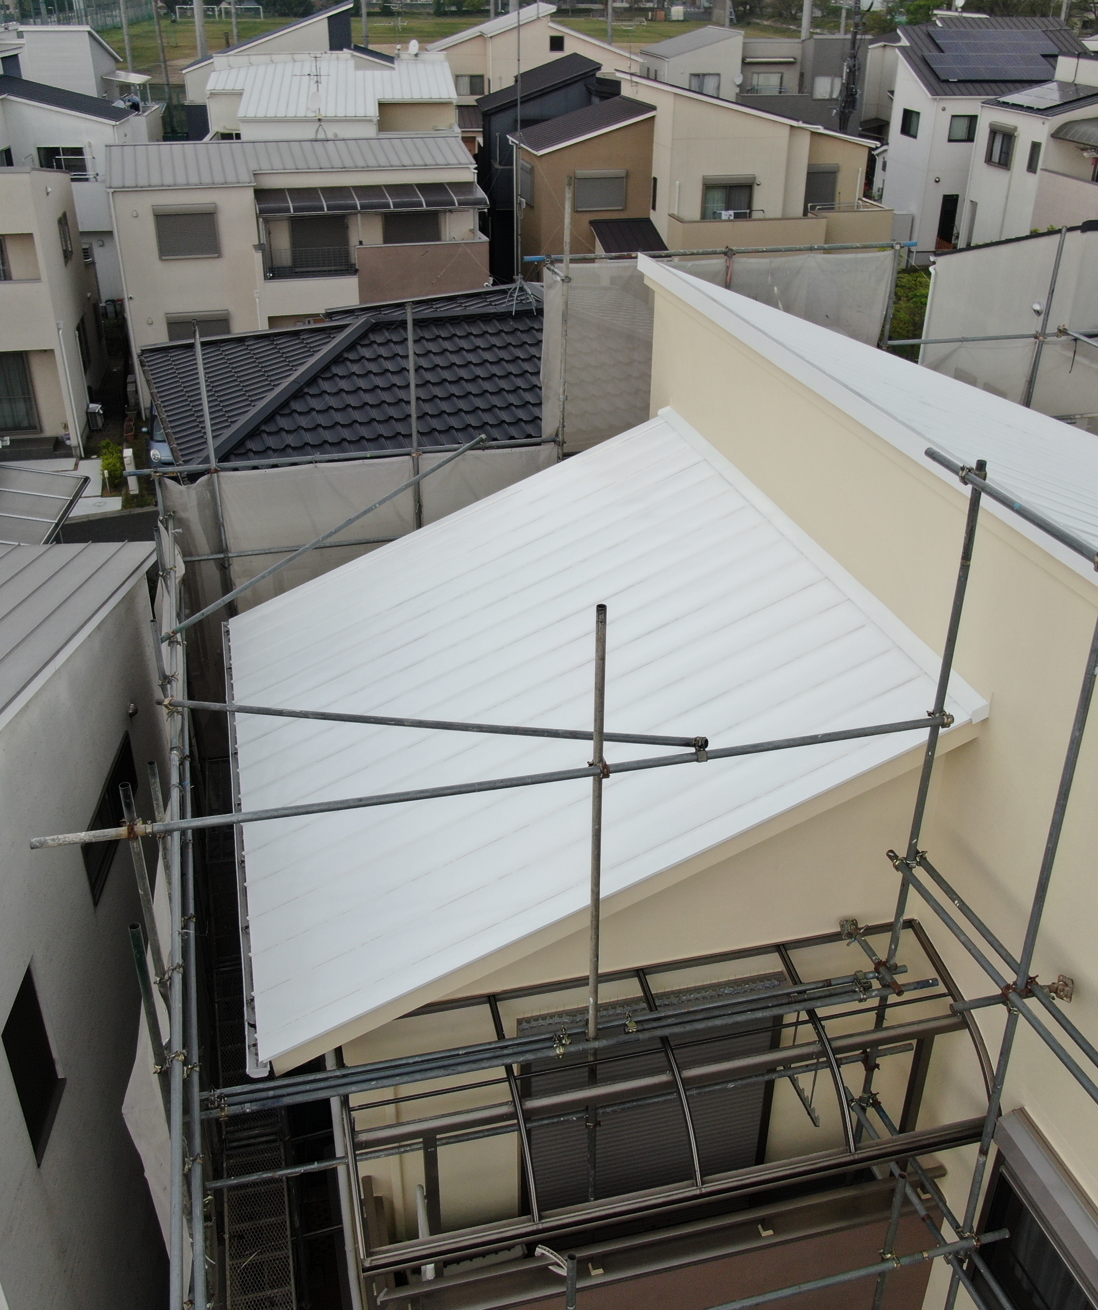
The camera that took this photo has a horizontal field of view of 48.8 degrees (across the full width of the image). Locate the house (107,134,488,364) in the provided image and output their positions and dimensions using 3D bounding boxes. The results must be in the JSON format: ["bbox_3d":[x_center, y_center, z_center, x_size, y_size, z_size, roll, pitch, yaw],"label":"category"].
[{"bbox_3d":[-7.544,-12.201,37.078,10.300,6.700,6.000,-6,29,-12],"label":"house"}]

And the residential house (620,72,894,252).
[{"bbox_3d":[7.168,-16.105,43.042,7.300,8.200,9.200,-5,29,-10],"label":"residential house"}]

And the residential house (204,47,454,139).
[{"bbox_3d":[-8.712,-20.112,49.534,9.400,8.200,7.500,-5,29,-10],"label":"residential house"}]

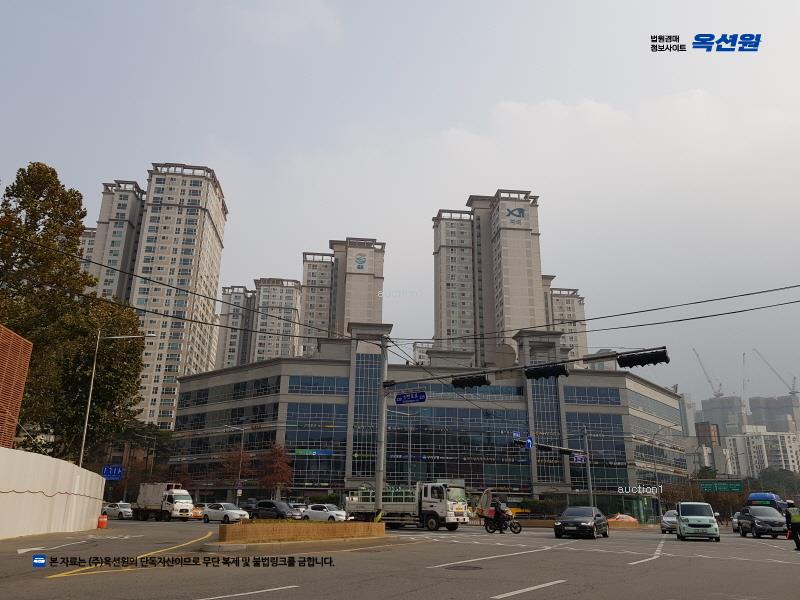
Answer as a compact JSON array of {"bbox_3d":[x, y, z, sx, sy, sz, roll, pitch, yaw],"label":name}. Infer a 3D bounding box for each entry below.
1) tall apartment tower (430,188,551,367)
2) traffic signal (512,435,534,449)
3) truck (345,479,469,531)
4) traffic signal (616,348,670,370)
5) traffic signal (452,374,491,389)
[{"bbox_3d":[25.855,11.275,173.578,30.000,84.000,24.000,3,-19,-5],"label":"tall apartment tower"},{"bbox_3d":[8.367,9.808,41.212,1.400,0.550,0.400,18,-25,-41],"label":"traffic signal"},{"bbox_3d":[0.343,13.529,39.869,8.400,3.000,2.350,-13,-23,36],"label":"truck"},{"bbox_3d":[7.664,1.902,18.920,1.420,0.370,0.360,-10,-21,31],"label":"traffic signal"},{"bbox_3d":[2.735,3.143,23.005,1.420,0.370,0.360,-10,-21,31],"label":"traffic signal"}]

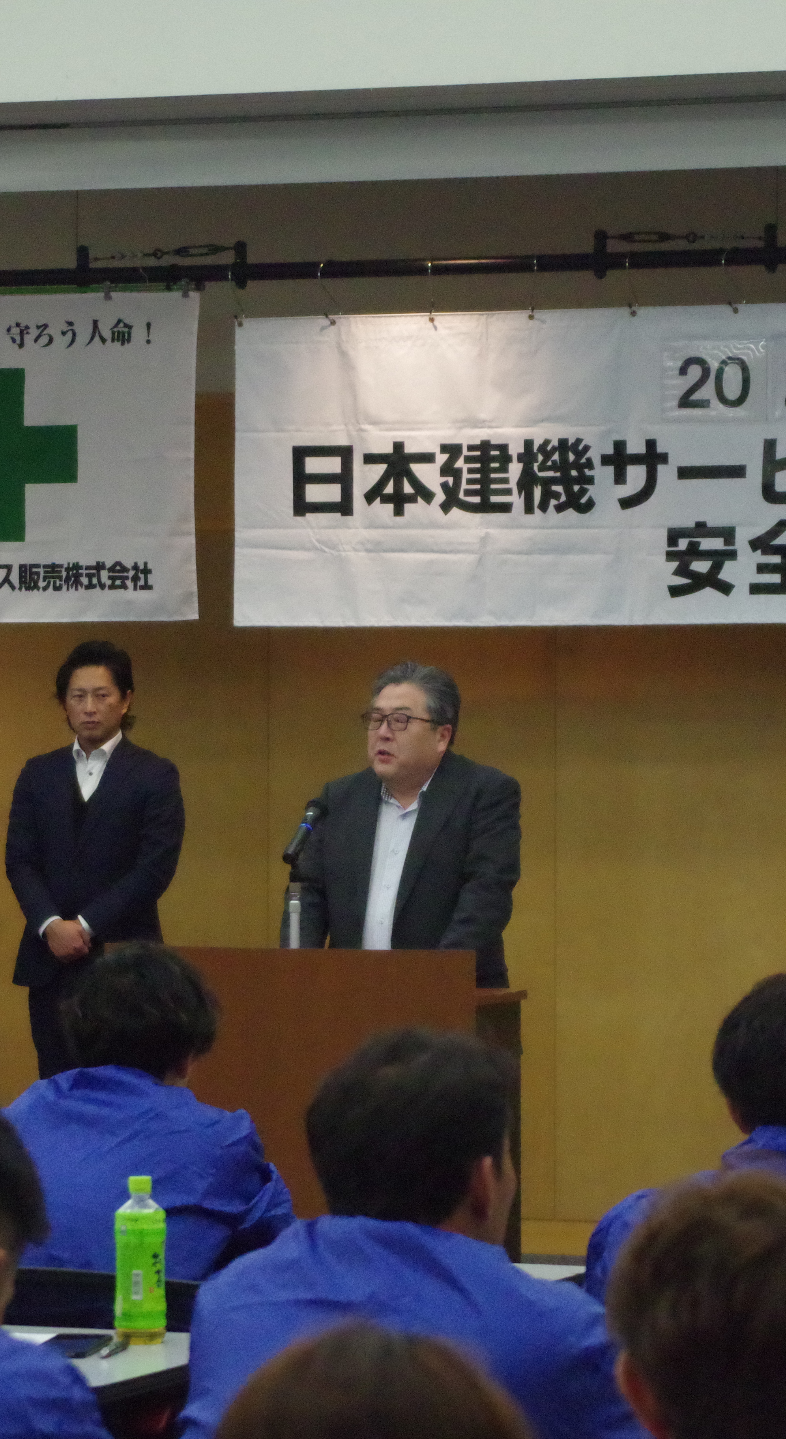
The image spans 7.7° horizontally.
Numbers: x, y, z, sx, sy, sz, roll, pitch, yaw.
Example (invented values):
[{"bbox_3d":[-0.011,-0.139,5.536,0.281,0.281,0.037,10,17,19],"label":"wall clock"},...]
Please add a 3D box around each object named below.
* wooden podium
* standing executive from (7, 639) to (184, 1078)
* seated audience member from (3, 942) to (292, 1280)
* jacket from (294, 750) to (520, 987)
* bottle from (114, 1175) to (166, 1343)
[{"bbox_3d":[-0.157,1.039,13.371,0.920,1.035,0.420,0,0,23],"label":"wooden podium"},{"bbox_3d":[-0.791,0.670,15.500,0.475,1.746,0.330,0,0,16],"label":"standing executive"},{"bbox_3d":[-0.296,0.960,8.784,0.500,1.250,0.750,0,0,23],"label":"seated audience member"},{"bbox_3d":[0.034,0.445,13.650,0.540,0.740,0.420,0,0,18],"label":"jacket"},{"bbox_3d":[-0.347,0.745,8.000,0.070,0.222,0.070,0,0,0],"label":"bottle"}]

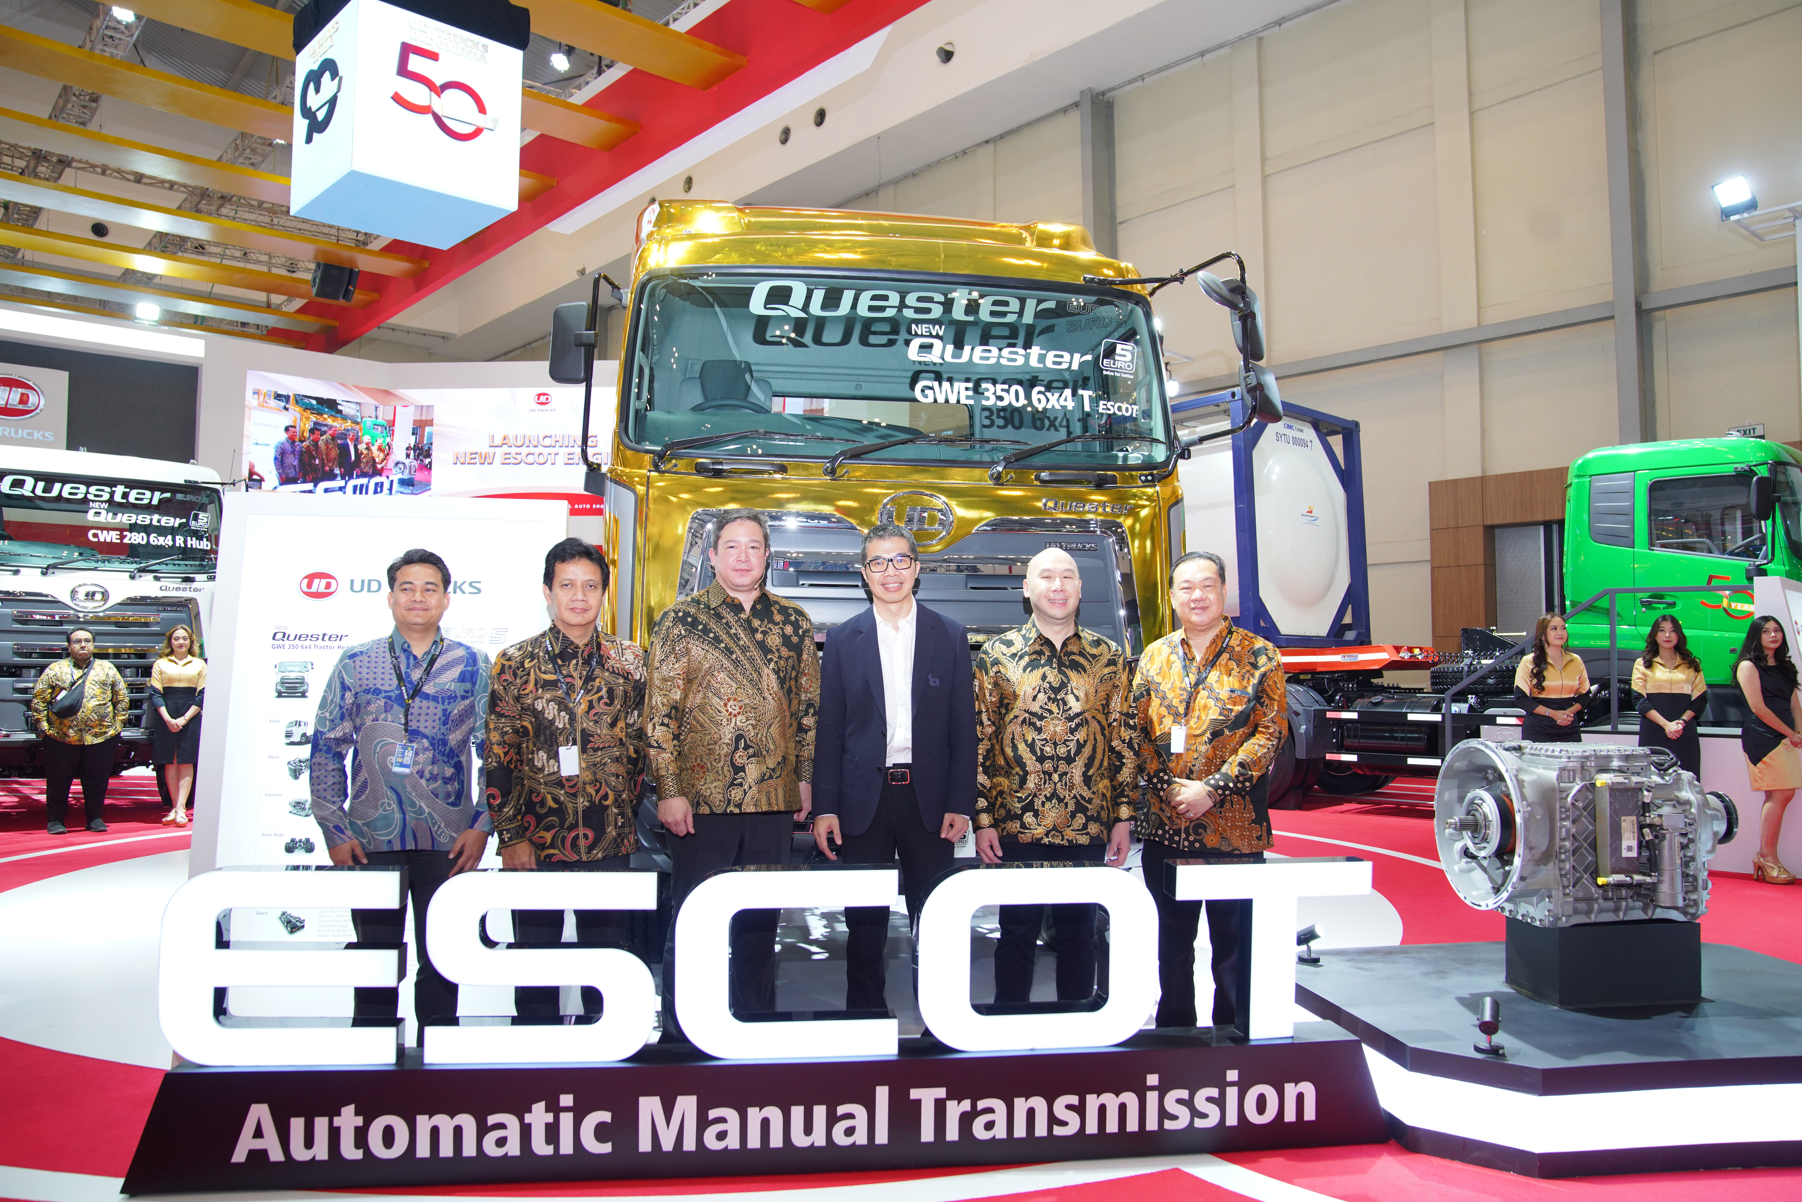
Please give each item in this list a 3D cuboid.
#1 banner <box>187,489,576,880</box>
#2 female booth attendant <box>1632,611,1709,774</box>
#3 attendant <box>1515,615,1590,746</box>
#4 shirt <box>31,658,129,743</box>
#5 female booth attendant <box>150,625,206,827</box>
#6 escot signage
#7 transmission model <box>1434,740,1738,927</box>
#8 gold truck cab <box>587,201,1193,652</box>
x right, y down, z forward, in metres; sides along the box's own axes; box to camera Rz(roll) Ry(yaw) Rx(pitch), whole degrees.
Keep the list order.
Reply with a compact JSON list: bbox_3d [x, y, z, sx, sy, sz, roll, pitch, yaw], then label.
[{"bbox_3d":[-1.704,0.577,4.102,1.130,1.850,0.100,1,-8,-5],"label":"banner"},{"bbox_3d":[5.093,0.950,8.310,0.450,1.700,0.300,-1,-4,28],"label":"female booth attendant"},{"bbox_3d":[4.523,0.965,8.710,0.450,1.710,0.300,-1,-4,23],"label":"attendant"},{"bbox_3d":[-6.436,0.779,9.818,0.670,0.690,0.360,2,-4,-27],"label":"shirt"},{"bbox_3d":[-5.957,1.016,10.305,0.430,1.650,0.290,2,-4,-28],"label":"female booth attendant"},{"bbox_3d":[-0.278,1.101,3.381,3.220,0.740,0.380,1,-3,-7],"label":"escot signage"},{"bbox_3d":[2.225,0.725,4.095,0.880,0.580,0.570,1,-3,-5],"label":"transmission model"},{"bbox_3d":[-0.128,-0.274,6.357,2.480,2.980,2.100,1,-3,-8],"label":"gold truck cab"}]

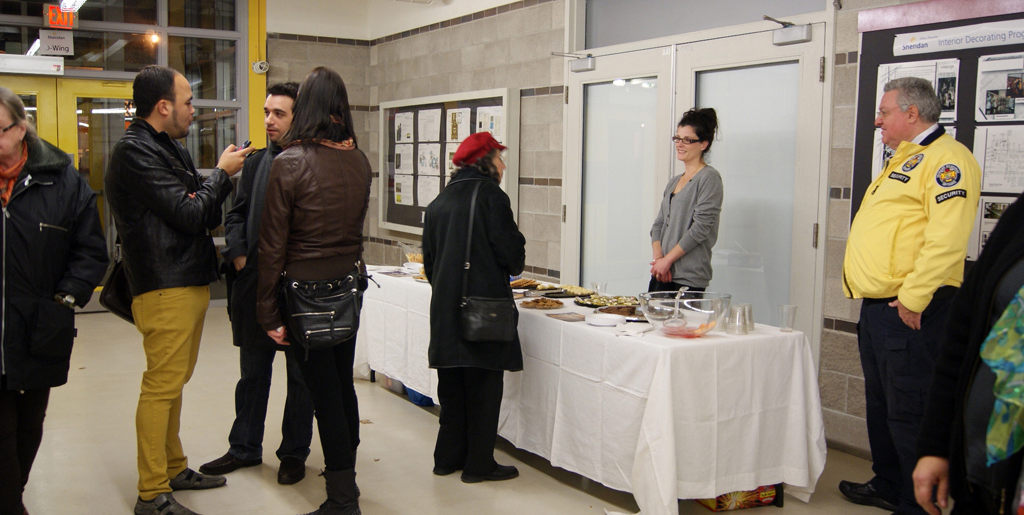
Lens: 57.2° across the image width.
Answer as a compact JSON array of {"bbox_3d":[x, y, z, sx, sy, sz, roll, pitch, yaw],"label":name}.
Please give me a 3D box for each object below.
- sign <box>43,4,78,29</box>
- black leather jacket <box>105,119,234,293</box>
[{"bbox_3d":[-3.896,-2.080,8.100,0.300,0.200,0.060,-3,7,-31],"label":"sign"},{"bbox_3d":[-1.390,-0.199,3.820,0.490,0.710,0.480,1,6,-2],"label":"black leather jacket"}]

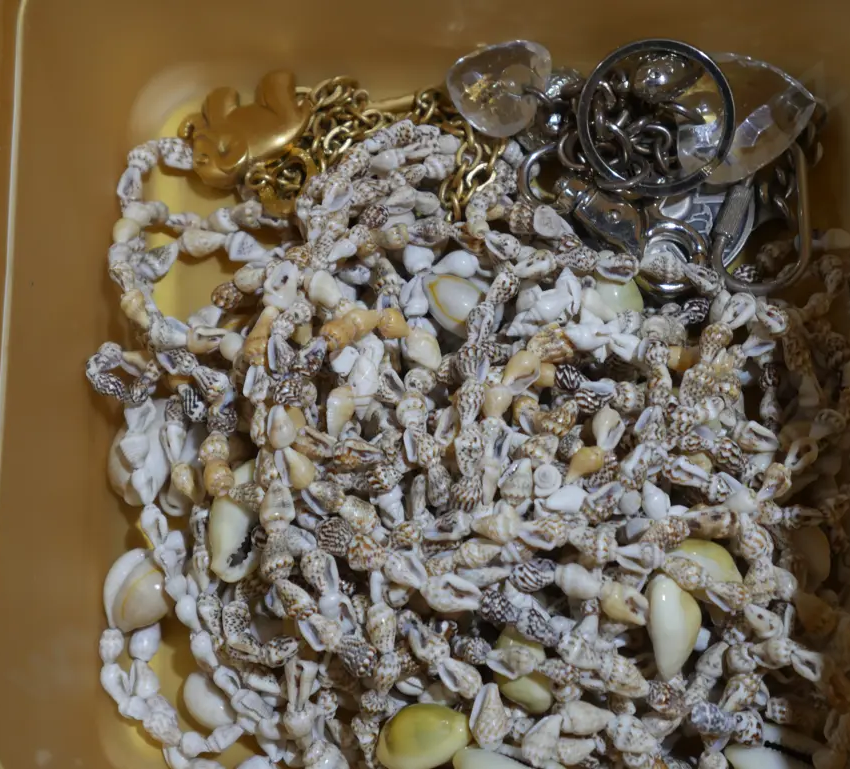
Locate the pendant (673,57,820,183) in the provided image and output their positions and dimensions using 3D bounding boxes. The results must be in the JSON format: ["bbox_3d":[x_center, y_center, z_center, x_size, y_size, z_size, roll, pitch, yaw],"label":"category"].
[{"bbox_3d":[0.063,-0.052,0.462,0.027,0.011,0.025,-10,86,5],"label":"pendant"}]

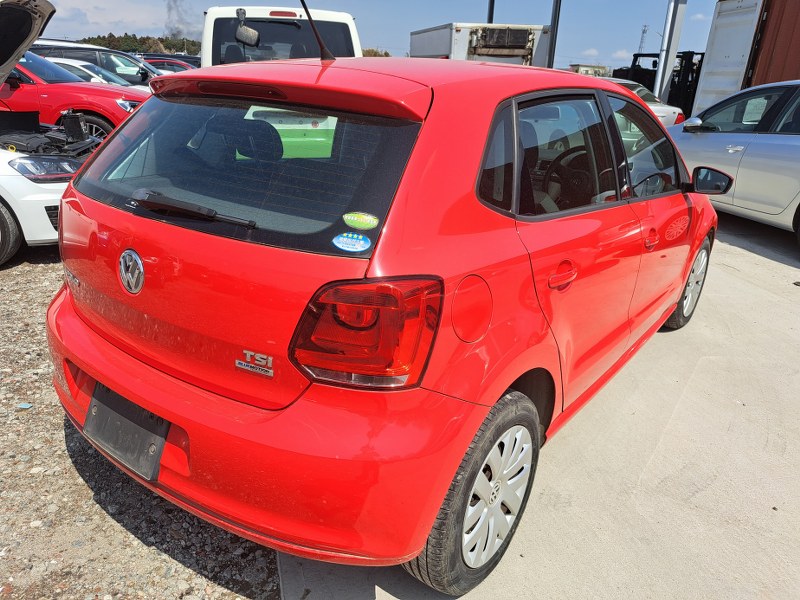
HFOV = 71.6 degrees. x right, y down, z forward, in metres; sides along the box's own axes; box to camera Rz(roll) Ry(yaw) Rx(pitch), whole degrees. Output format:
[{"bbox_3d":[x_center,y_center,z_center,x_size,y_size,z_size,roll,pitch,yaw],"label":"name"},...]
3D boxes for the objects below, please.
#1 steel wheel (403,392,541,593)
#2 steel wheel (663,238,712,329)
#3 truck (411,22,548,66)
[{"bbox_3d":[0.222,0.538,1.644,0.190,0.600,0.600,17,26,35],"label":"steel wheel"},{"bbox_3d":[1.757,-0.123,3.463,0.190,0.600,0.600,17,26,35],"label":"steel wheel"},{"bbox_3d":[1.543,-4.565,11.900,1.900,2.200,3.100,-4,23,-11],"label":"truck"}]

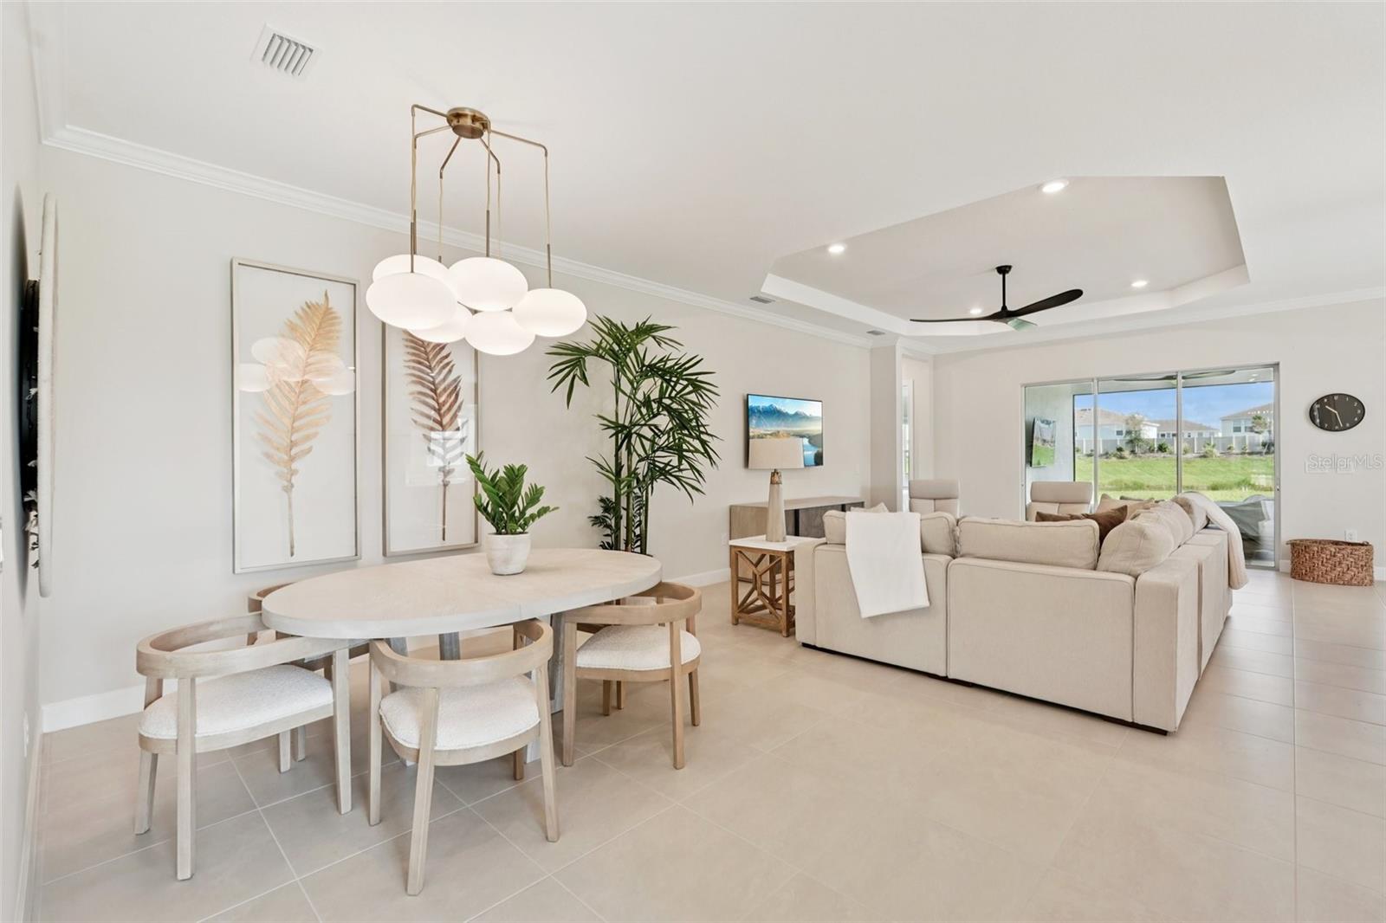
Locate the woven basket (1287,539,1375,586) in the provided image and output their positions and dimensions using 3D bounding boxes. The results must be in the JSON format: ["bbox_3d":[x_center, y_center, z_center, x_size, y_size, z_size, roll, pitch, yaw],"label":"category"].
[{"bbox_3d":[6.964,1.103,6.716,0.620,0.390,0.540,0,1,44],"label":"woven basket"}]

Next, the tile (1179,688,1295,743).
[{"bbox_3d":[2.848,1.348,3.338,0.589,0.010,0.589,0,1,44],"label":"tile"}]

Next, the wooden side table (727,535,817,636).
[{"bbox_3d":[0.684,0.992,5.040,0.577,0.673,0.505,0,0,44],"label":"wooden side table"}]

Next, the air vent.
[{"bbox_3d":[-1.716,-1.703,2.599,0.323,0.016,0.202,0,0,44],"label":"air vent"}]

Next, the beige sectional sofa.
[{"bbox_3d":[2.726,0.838,4.953,2.211,0.990,3.381,0,1,44],"label":"beige sectional sofa"}]

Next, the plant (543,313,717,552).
[{"bbox_3d":[-0.488,0.090,5.121,1.150,2.520,1.250,0,0,0],"label":"plant"}]

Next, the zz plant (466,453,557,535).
[{"bbox_3d":[-0.930,0.167,3.159,0.457,0.422,0.400,0,0,0],"label":"zz plant"}]

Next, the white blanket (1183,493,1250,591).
[{"bbox_3d":[4.442,0.650,5.326,0.512,0.768,0.673,0,0,44],"label":"white blanket"}]

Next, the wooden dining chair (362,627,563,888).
[{"bbox_3d":[-0.811,0.999,2.241,0.601,0.732,0.628,-1,0,-35],"label":"wooden dining chair"}]

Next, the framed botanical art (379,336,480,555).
[{"bbox_3d":[-1.905,-0.280,4.500,0.043,1.863,0.687,0,0,44],"label":"framed botanical art"}]

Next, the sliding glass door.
[{"bbox_3d":[5.928,0.074,8.234,2.789,2.443,0.130,0,0,44],"label":"sliding glass door"}]

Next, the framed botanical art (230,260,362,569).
[{"bbox_3d":[-2.494,-0.274,3.907,0.040,1.870,0.692,0,1,44],"label":"framed botanical art"}]

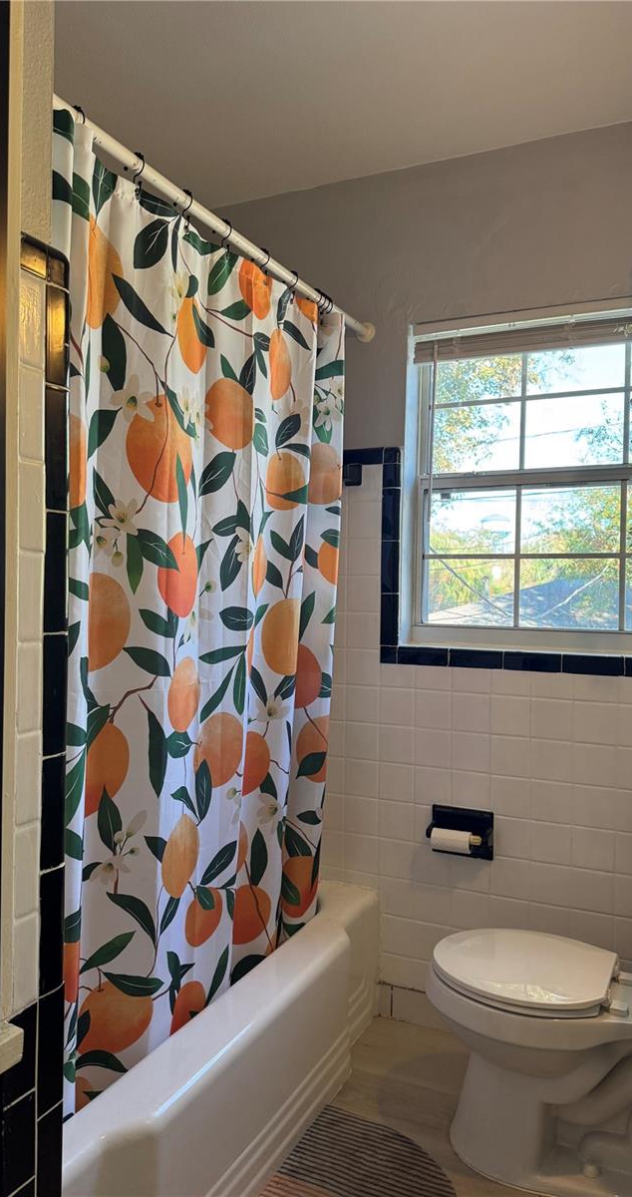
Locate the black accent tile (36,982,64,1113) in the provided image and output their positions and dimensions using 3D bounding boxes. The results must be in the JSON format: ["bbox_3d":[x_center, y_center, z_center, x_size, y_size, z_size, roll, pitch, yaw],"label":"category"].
[{"bbox_3d":[-0.340,0.574,1.058,0.010,0.150,0.048,1,0,26],"label":"black accent tile"}]

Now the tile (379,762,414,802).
[{"bbox_3d":[0.236,0.536,2.404,0.108,0.109,0.009,1,1,26],"label":"tile"}]

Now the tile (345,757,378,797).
[{"bbox_3d":[0.138,0.535,2.458,0.108,0.109,0.010,1,2,27],"label":"tile"}]

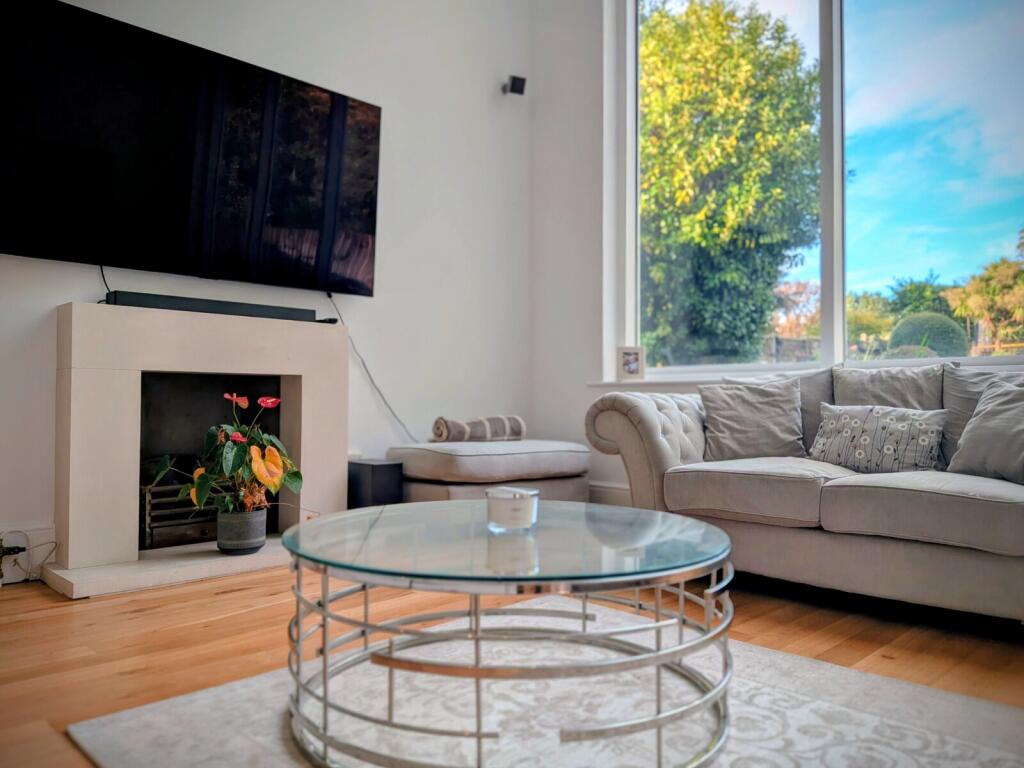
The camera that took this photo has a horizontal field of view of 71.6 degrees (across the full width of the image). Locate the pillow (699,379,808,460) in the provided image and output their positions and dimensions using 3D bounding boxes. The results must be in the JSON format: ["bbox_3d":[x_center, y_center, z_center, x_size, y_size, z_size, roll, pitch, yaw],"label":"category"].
[{"bbox_3d":[1.043,0.154,3.080,0.440,0.360,0.140,0,-24,27],"label":"pillow"}]

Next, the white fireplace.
[{"bbox_3d":[-1.246,0.238,3.155,1.314,1.094,0.387,1,-1,-44],"label":"white fireplace"}]

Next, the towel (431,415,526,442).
[{"bbox_3d":[-0.175,0.255,4.070,0.600,0.135,0.135,1,-1,-44],"label":"towel"}]

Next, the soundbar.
[{"bbox_3d":[-1.336,-0.339,3.251,0.915,0.062,0.090,1,-1,-44],"label":"soundbar"}]

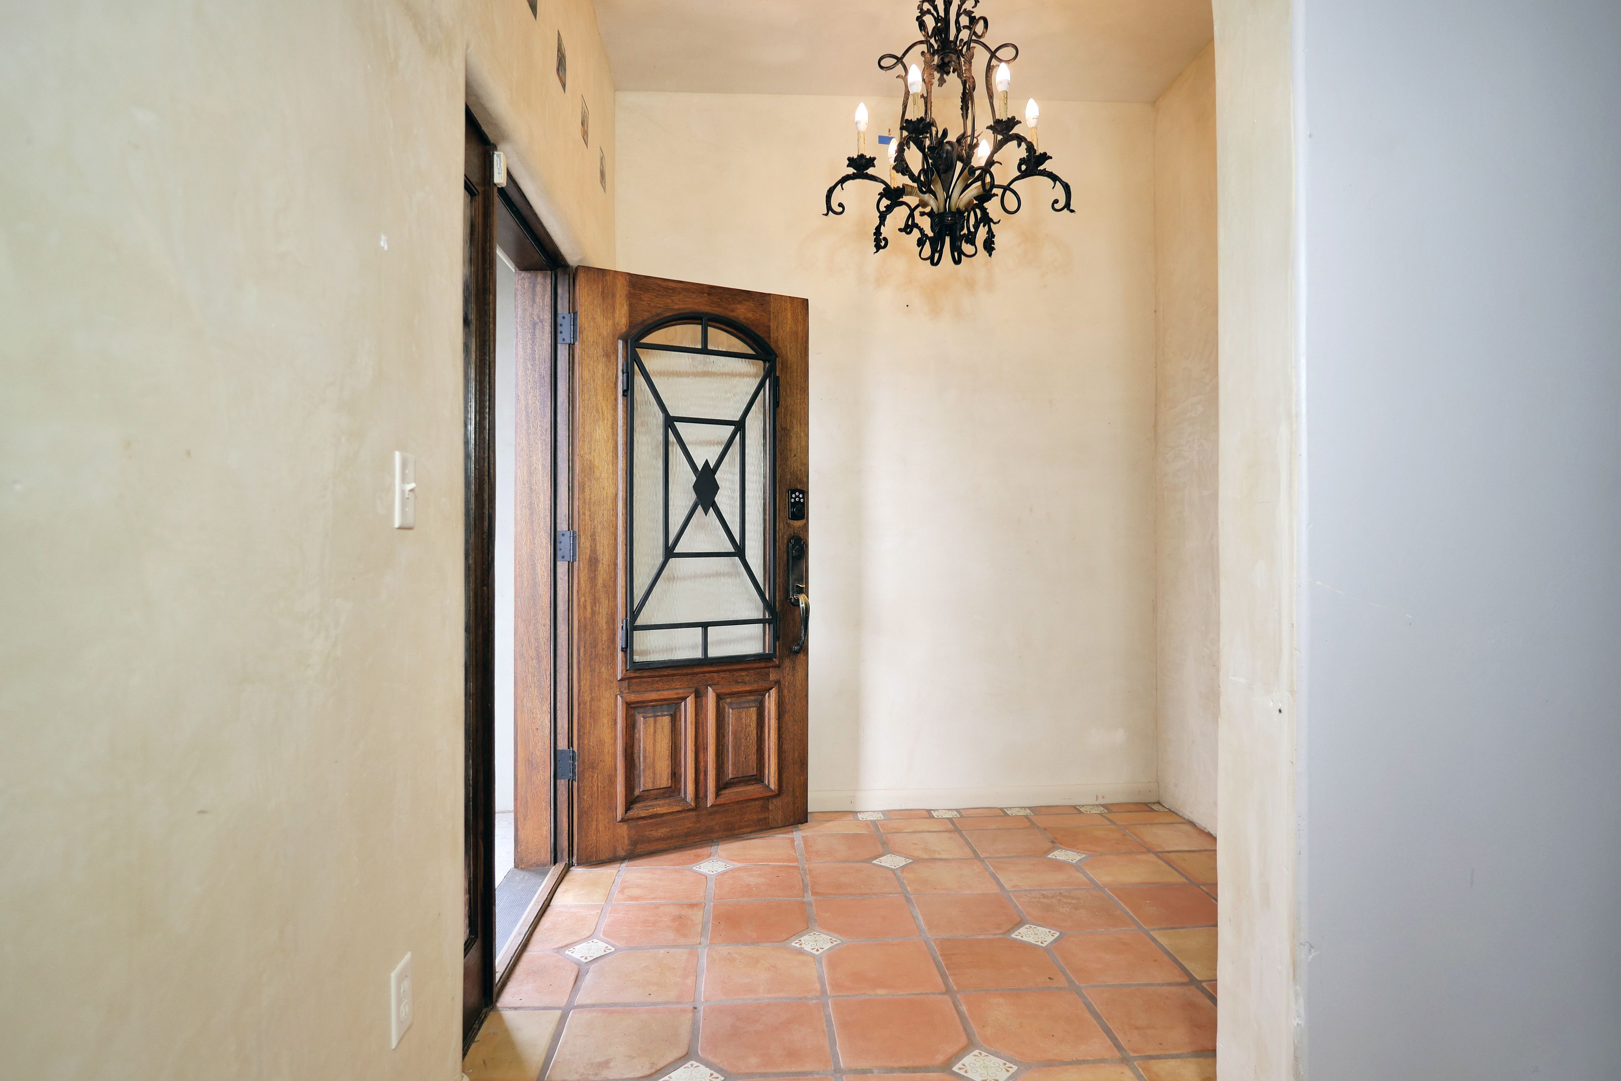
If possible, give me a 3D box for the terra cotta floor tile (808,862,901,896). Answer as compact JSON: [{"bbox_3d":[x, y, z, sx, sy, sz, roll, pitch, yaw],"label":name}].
[{"bbox_3d":[0.144,1.118,2.660,0.282,0.015,0.253,0,0,-4],"label":"terra cotta floor tile"}]

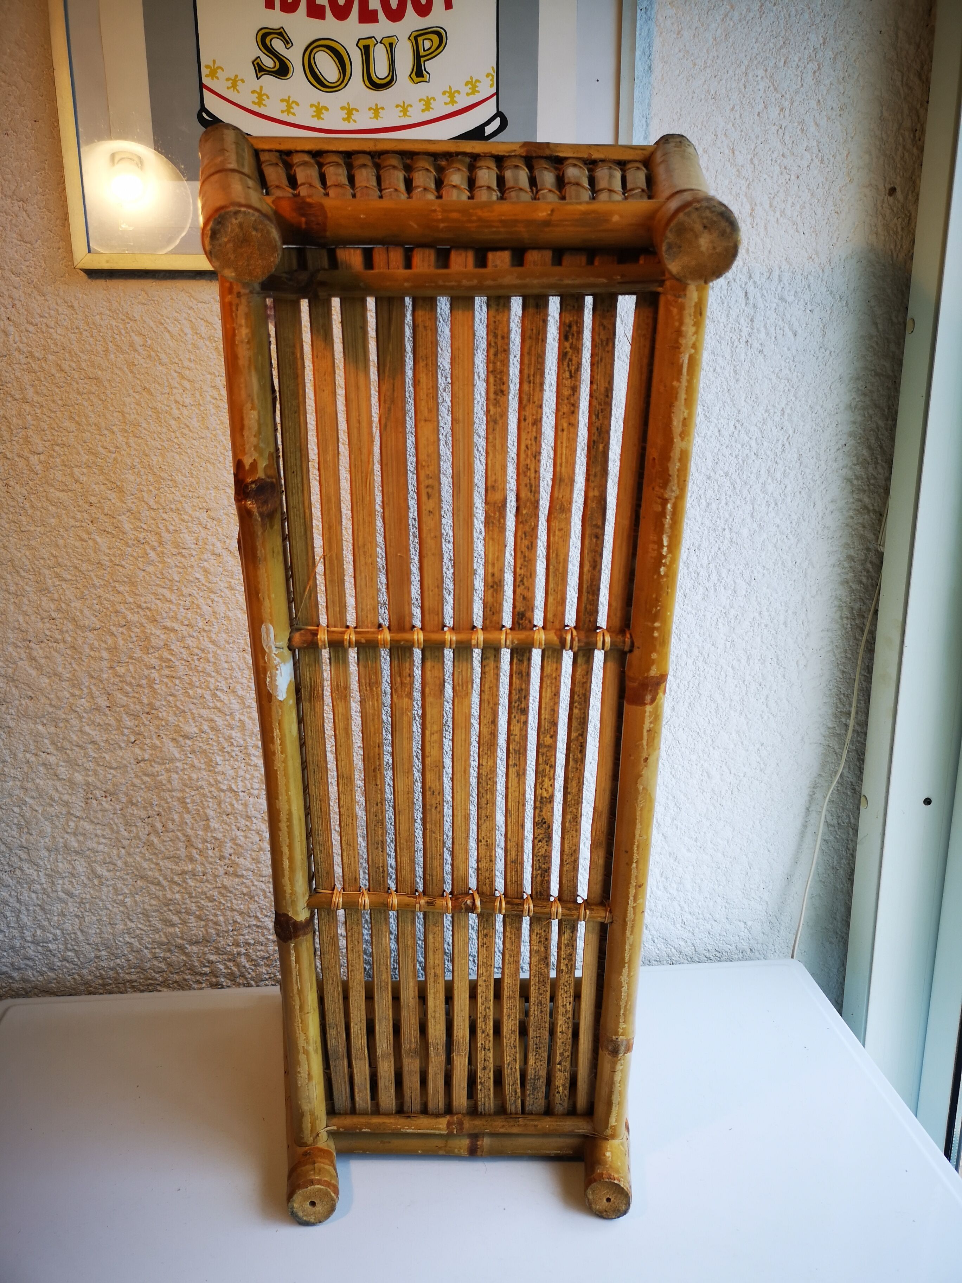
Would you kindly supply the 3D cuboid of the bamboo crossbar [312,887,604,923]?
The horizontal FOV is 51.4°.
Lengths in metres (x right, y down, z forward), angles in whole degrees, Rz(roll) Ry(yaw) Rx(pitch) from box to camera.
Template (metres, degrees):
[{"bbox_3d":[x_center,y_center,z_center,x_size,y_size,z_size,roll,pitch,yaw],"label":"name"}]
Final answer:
[{"bbox_3d":[-0.017,0.214,0.807,0.245,0.013,0.013,3,23,-5],"label":"bamboo crossbar"}]

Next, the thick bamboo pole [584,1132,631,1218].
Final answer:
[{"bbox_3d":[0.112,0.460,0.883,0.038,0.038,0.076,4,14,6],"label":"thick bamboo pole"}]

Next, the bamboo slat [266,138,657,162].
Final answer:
[{"bbox_3d":[-0.019,-0.383,0.778,0.312,0.012,0.012,0,24,-3],"label":"bamboo slat"}]

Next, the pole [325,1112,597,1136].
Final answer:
[{"bbox_3d":[-0.019,0.472,0.979,0.268,0.019,0.019,0,0,-3],"label":"pole"}]

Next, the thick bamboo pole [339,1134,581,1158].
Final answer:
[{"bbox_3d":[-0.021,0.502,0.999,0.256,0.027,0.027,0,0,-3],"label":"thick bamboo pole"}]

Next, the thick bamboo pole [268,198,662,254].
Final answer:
[{"bbox_3d":[-0.007,-0.250,0.598,0.234,0.028,0.028,-1,24,-3],"label":"thick bamboo pole"}]

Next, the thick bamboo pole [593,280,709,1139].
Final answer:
[{"bbox_3d":[0.122,0.099,0.765,0.028,0.745,0.028,-1,24,-3],"label":"thick bamboo pole"}]

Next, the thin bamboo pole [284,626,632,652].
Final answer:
[{"bbox_3d":[-0.014,-0.001,0.656,0.226,0.013,0.013,0,23,-1],"label":"thin bamboo pole"}]

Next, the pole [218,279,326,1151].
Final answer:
[{"bbox_3d":[-0.149,0.101,0.749,0.028,0.745,0.028,-1,24,-3],"label":"pole"}]

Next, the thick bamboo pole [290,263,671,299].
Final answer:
[{"bbox_3d":[-0.004,-0.222,0.616,0.233,0.019,0.019,-1,24,-3],"label":"thick bamboo pole"}]

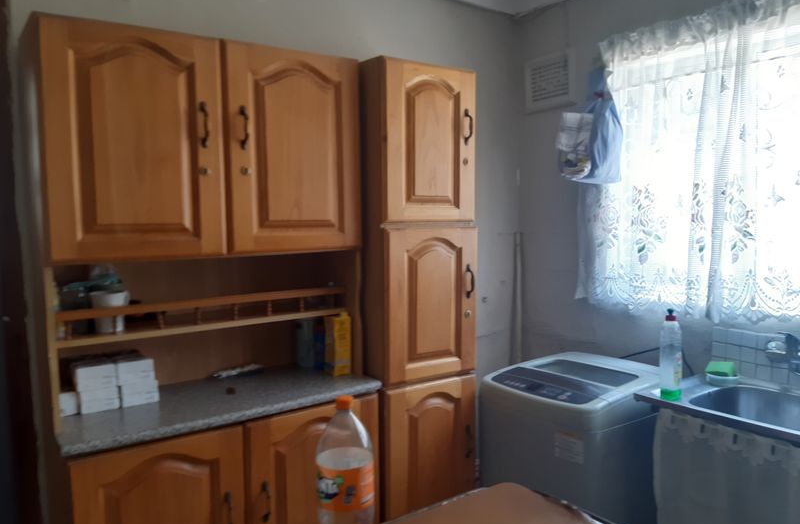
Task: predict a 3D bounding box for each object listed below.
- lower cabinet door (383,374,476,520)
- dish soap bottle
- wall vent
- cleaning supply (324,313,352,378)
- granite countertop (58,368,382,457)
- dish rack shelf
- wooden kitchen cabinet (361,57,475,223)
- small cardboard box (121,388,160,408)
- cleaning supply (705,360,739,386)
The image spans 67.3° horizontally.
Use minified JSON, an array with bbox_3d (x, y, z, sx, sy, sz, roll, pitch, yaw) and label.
[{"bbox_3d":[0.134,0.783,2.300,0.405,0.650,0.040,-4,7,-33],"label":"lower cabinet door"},{"bbox_3d":[0.826,0.277,1.826,0.070,0.268,0.050,-5,6,-43],"label":"dish soap bottle"},{"bbox_3d":[0.631,-0.769,2.556,0.021,0.214,0.257,-4,5,-35],"label":"wall vent"},{"bbox_3d":[-0.214,0.266,1.990,0.055,0.205,0.092,-4,5,-35],"label":"cleaning supply"},{"bbox_3d":[-0.534,0.402,1.778,0.869,0.028,0.424,-4,5,-35],"label":"granite countertop"},{"bbox_3d":[-0.583,0.139,1.828,0.832,0.093,0.248,-4,5,-35],"label":"dish rack shelf"},{"bbox_3d":[-0.004,-0.394,2.123,0.367,0.509,0.405,-4,5,-35],"label":"wooden kitchen cabinet"},{"bbox_3d":[-0.747,0.380,1.712,0.100,0.030,0.089,-4,5,-35],"label":"small cardboard box"},{"bbox_3d":[1.062,0.363,1.983,0.075,0.067,0.097,-4,5,-35],"label":"cleaning supply"}]

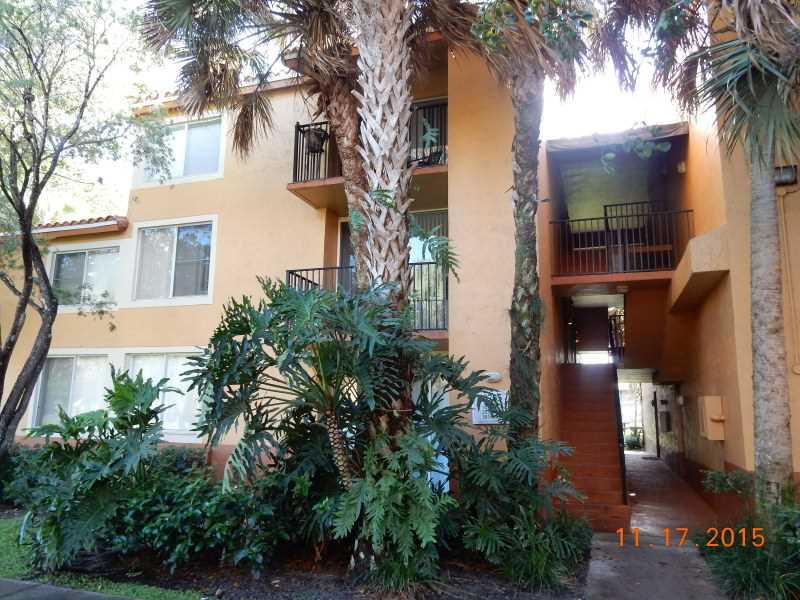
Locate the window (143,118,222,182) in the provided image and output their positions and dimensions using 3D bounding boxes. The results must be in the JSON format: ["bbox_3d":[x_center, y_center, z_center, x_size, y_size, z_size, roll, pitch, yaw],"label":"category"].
[{"bbox_3d":[-4.692,-3.204,12.513,1.924,1.304,0.120,-3,-10,19],"label":"window"}]

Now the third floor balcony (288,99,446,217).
[{"bbox_3d":[-0.322,-2.457,10.567,2.890,1.180,1.600,-3,-10,19],"label":"third floor balcony"}]

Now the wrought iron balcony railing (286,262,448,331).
[{"bbox_3d":[-0.351,0.172,10.100,2.860,1.200,1.550,-3,-10,19],"label":"wrought iron balcony railing"}]

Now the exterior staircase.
[{"bbox_3d":[3.201,2.247,9.898,1.100,2.470,3.650,-3,-10,19],"label":"exterior staircase"}]

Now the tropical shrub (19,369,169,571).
[{"bbox_3d":[-3.416,1.764,6.477,1.500,1.950,1.450,5,-11,-27],"label":"tropical shrub"}]

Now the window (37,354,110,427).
[{"bbox_3d":[-7.075,1.980,12.457,1.876,1.566,0.120,-3,-10,19],"label":"window"}]

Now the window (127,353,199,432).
[{"bbox_3d":[-4.815,1.853,11.689,1.924,1.539,0.120,-3,-10,19],"label":"window"}]

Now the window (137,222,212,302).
[{"bbox_3d":[-4.755,-0.799,12.122,1.887,1.561,0.120,-3,-10,19],"label":"window"}]

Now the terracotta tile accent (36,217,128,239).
[{"bbox_3d":[-7.008,-1.572,12.780,2.640,0.340,0.450,-3,-10,19],"label":"terracotta tile accent"}]

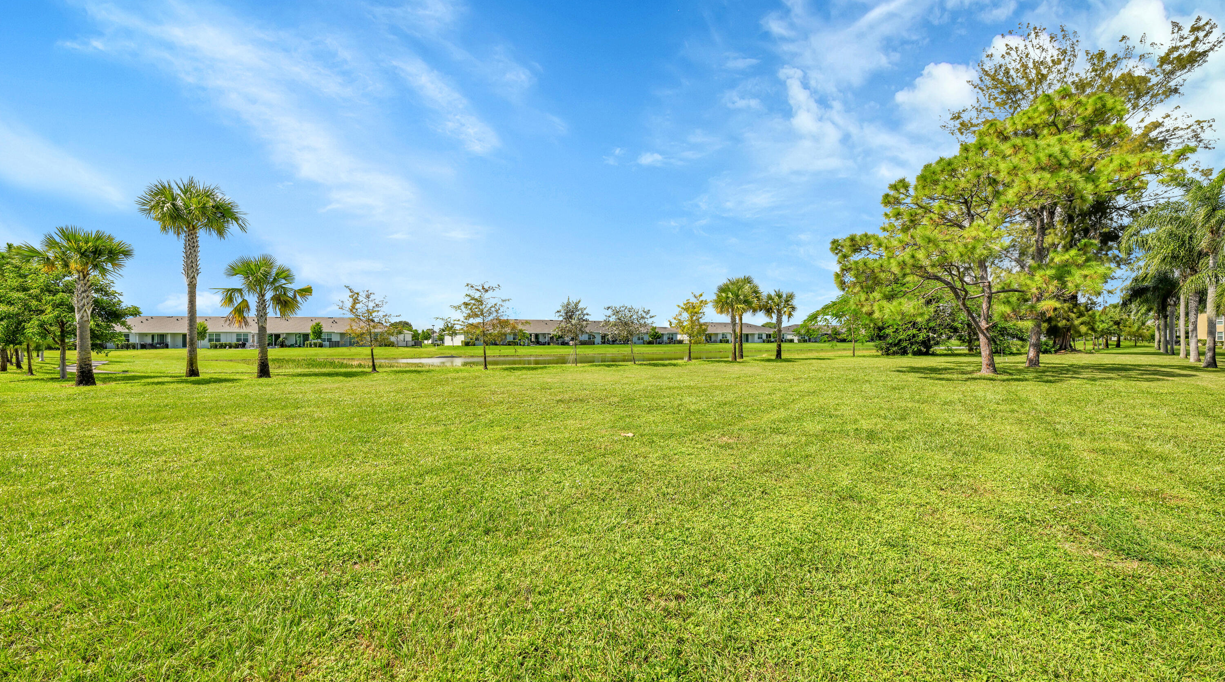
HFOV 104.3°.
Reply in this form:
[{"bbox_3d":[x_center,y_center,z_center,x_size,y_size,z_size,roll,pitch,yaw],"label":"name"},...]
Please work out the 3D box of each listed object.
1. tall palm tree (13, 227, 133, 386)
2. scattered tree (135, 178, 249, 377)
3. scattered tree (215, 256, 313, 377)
[{"bbox_3d":[-19.610,-1.256,17.463,3.100,5.790,3.100,1,1,42],"label":"tall palm tree"},{"bbox_3d":[-18.551,-2.765,20.942,3.600,8.700,3.600,-1,1,-41],"label":"scattered tree"},{"bbox_3d":[-13.494,-0.947,18.400,3.700,4.720,3.500,0,1,0],"label":"scattered tree"}]

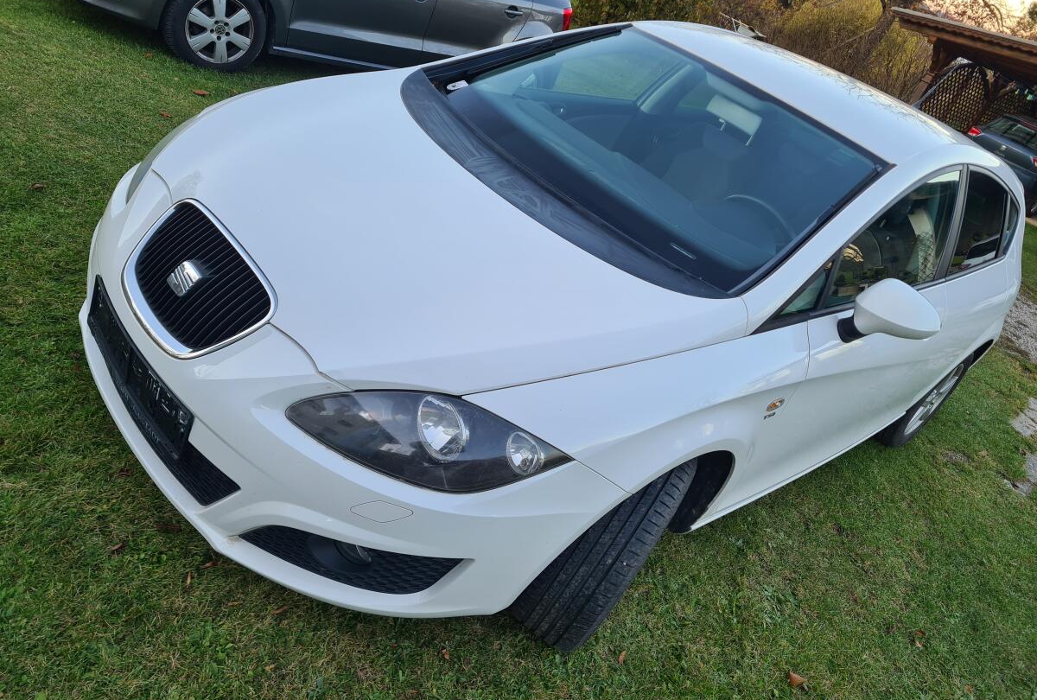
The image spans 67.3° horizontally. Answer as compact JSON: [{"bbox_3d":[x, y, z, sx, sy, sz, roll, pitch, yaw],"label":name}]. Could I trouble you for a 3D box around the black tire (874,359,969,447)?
[{"bbox_3d":[2.004,0.191,3.891,0.630,0.630,0.210,-10,43,-46],"label":"black tire"}]

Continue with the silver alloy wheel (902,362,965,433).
[{"bbox_3d":[2.009,0.195,3.887,0.445,0.445,0.180,-10,43,-46],"label":"silver alloy wheel"}]

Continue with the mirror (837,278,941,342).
[{"bbox_3d":[1.041,-0.079,2.165,0.170,0.185,0.220,-10,43,-46],"label":"mirror"}]

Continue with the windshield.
[{"bbox_3d":[0.398,-0.691,2.404,0.985,0.120,1.340,-30,55,-27],"label":"windshield"}]

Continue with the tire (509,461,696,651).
[{"bbox_3d":[0.235,0.481,2.059,0.210,0.630,0.630,32,29,10],"label":"tire"}]

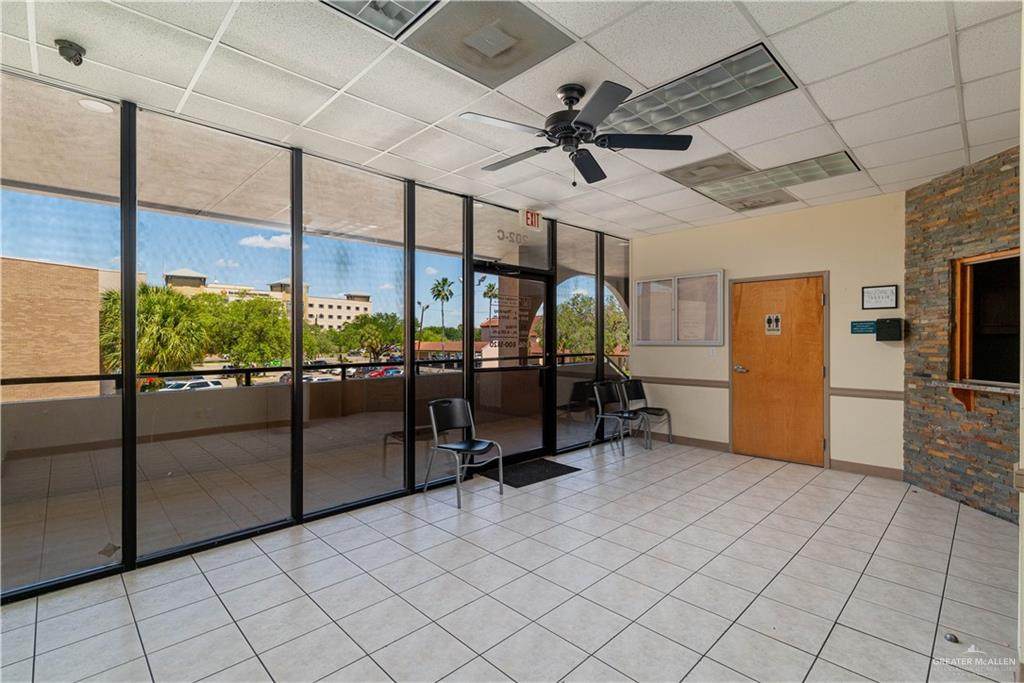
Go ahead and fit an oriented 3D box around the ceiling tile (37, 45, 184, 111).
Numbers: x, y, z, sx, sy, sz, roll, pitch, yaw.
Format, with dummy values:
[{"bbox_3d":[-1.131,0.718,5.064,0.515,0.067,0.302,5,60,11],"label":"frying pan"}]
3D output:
[{"bbox_3d":[-2.164,-1.423,2.493,0.600,0.020,0.340,0,1,-44],"label":"ceiling tile"}]

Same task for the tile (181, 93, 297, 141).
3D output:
[{"bbox_3d":[-1.742,-1.443,2.949,0.606,0.020,0.335,0,0,-44],"label":"tile"}]

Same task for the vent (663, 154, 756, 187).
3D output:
[{"bbox_3d":[1.669,-1.453,3.856,0.617,0.025,0.610,-1,1,-44],"label":"vent"}]

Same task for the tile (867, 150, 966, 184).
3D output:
[{"bbox_3d":[3.404,-1.454,3.832,0.617,0.025,0.610,-1,1,-44],"label":"tile"}]

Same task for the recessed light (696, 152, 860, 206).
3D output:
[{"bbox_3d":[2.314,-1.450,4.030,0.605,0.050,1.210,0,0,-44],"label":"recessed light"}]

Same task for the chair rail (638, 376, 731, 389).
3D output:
[{"bbox_3d":[2.121,0.527,5.918,0.020,0.085,1.310,0,1,-44],"label":"chair rail"}]

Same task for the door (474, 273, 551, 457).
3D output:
[{"bbox_3d":[0.013,0.284,4.908,1.111,2.081,0.050,0,0,-44],"label":"door"}]

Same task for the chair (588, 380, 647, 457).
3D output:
[{"bbox_3d":[1.289,0.929,5.637,0.485,0.805,0.565,0,0,-44],"label":"chair"}]

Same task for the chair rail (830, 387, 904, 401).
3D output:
[{"bbox_3d":[3.515,0.524,4.521,0.020,0.084,0.583,0,0,-44],"label":"chair rail"}]

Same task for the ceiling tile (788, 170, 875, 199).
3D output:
[{"bbox_3d":[2.968,-1.437,4.235,0.605,0.020,0.605,0,0,-44],"label":"ceiling tile"}]

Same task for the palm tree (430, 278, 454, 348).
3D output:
[{"bbox_3d":[-10.384,-2.416,68.000,3.300,14.443,3.300,0,0,0],"label":"palm tree"}]

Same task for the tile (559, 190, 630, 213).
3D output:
[{"bbox_3d":[0.825,-1.460,4.736,0.617,0.025,0.610,-1,1,-44],"label":"tile"}]

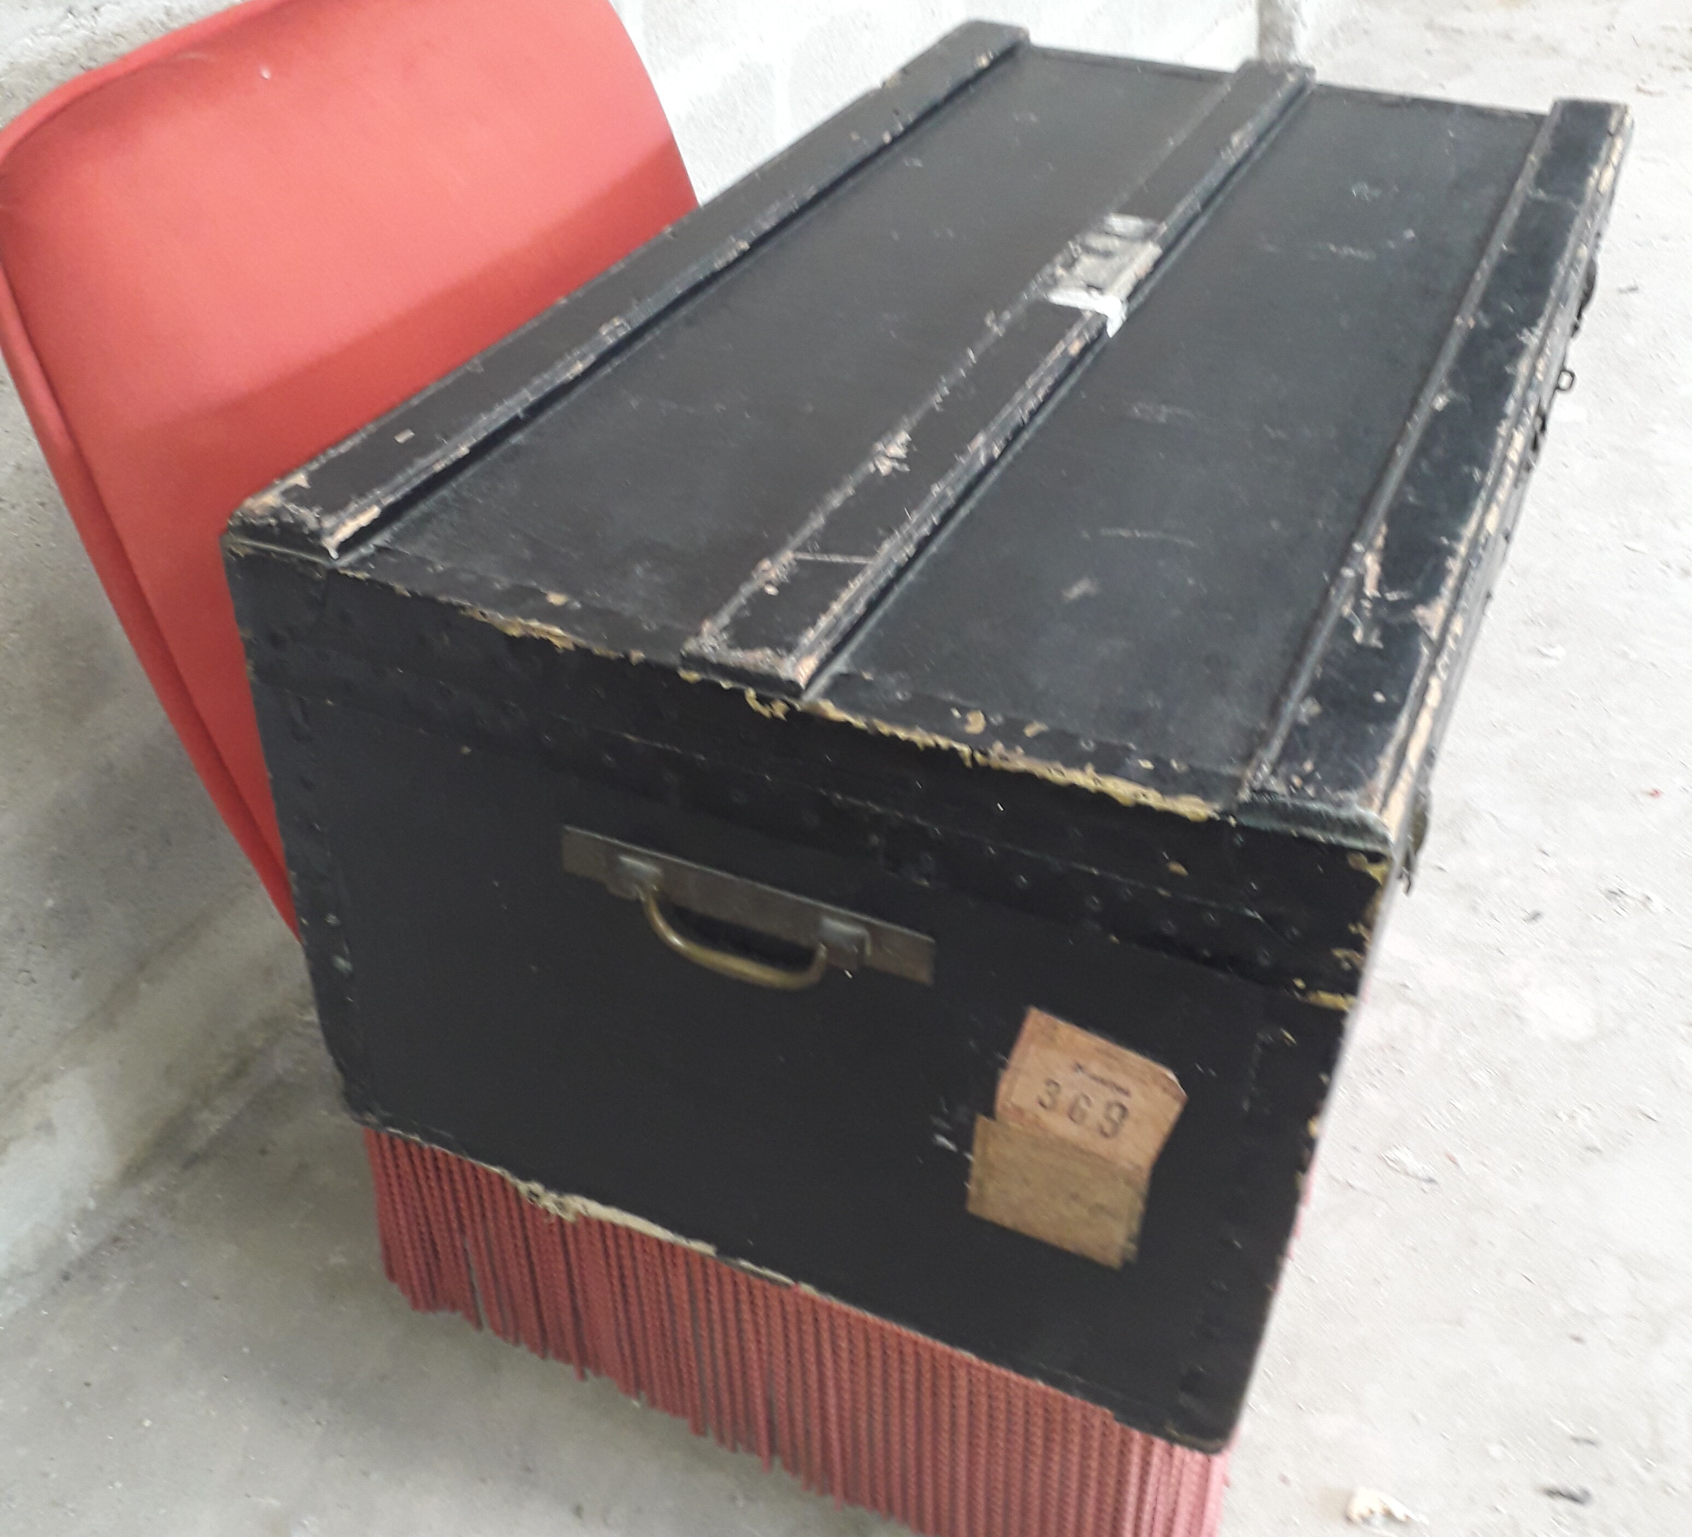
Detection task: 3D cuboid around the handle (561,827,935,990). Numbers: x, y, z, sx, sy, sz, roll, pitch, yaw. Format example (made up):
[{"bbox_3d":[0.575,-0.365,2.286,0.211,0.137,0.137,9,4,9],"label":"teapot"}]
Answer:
[{"bbox_3d":[-0.050,0.072,0.753,0.179,0.043,0.024,15,38,19],"label":"handle"}]

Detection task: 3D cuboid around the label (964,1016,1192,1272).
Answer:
[{"bbox_3d":[0.094,0.160,0.749,0.085,0.136,0.004,15,38,19],"label":"label"}]

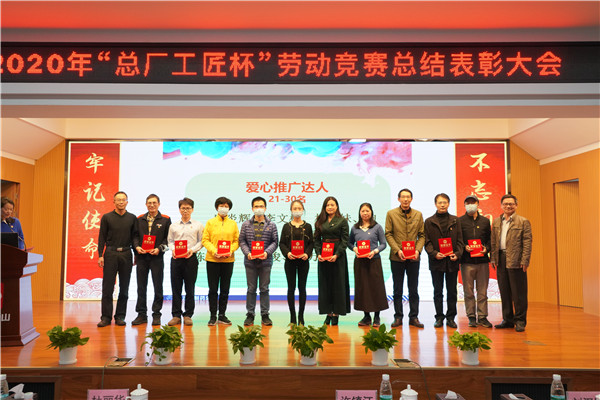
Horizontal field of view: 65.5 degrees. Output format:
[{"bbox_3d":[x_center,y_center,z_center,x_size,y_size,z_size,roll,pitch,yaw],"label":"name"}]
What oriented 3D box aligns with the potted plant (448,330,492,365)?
[{"bbox_3d":[1.604,1.388,4.396,0.420,0.284,0.390,0,-4,0],"label":"potted plant"}]

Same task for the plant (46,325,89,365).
[{"bbox_3d":[-2.182,1.363,4.408,0.402,0.336,0.381,0,-4,0],"label":"plant"}]

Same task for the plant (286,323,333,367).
[{"bbox_3d":[0.098,1.349,4.392,0.446,0.361,0.403,0,-4,0],"label":"plant"}]

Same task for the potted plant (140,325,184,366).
[{"bbox_3d":[-1.293,1.359,4.401,0.409,0.343,0.385,0,-4,0],"label":"potted plant"}]

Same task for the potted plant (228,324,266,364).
[{"bbox_3d":[-0.490,1.363,4.421,0.360,0.338,0.360,0,-4,0],"label":"potted plant"}]

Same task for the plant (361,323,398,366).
[{"bbox_3d":[0.760,1.351,4.389,0.347,0.357,0.354,0,-4,0],"label":"plant"}]

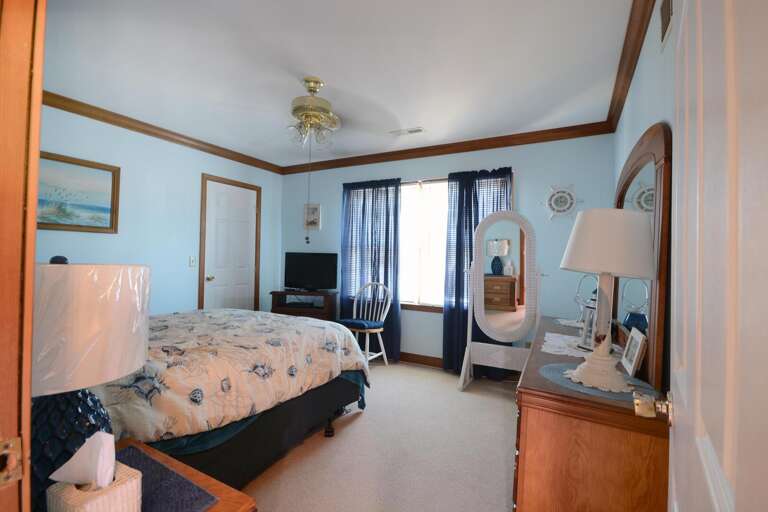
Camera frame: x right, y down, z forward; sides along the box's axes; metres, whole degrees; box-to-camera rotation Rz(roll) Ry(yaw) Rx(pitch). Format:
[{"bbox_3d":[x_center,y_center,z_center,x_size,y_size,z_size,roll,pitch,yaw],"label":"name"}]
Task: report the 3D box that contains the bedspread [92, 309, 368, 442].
[{"bbox_3d":[-1.302,0.711,2.068,1.680,0.440,2.040,1,0,29],"label":"bedspread"}]

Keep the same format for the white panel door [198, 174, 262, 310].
[{"bbox_3d":[-1.876,0.168,4.192,0.050,2.040,0.740,1,-1,27],"label":"white panel door"}]

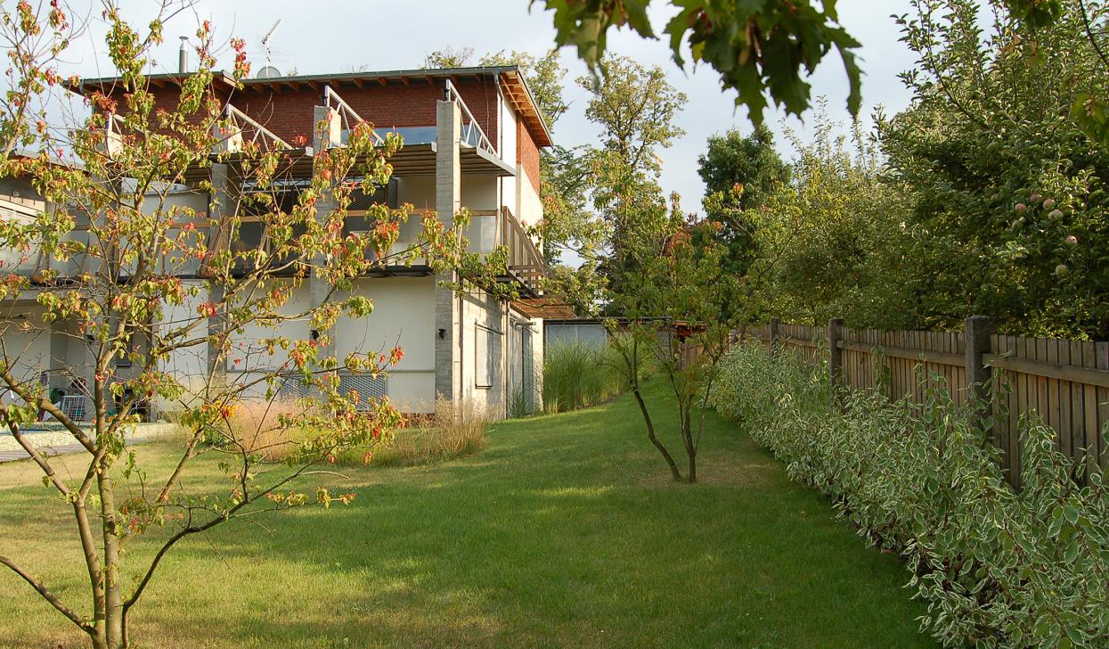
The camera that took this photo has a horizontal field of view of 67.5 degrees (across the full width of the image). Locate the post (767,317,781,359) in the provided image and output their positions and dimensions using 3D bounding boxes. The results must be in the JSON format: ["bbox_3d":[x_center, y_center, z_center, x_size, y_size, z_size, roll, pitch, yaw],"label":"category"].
[{"bbox_3d":[2.886,0.553,10.850,0.105,1.300,0.105,0,-3,5],"label":"post"}]

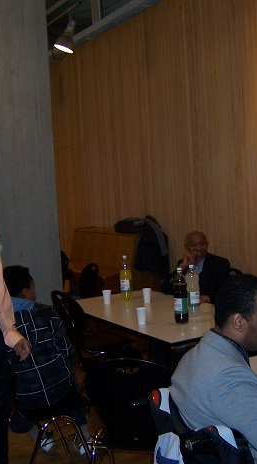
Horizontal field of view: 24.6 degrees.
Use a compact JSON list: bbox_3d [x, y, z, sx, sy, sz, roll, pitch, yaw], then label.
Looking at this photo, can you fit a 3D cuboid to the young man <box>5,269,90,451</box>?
[{"bbox_3d":[-0.468,0.755,3.280,0.440,1.190,0.600,-2,5,20],"label":"young man"}]

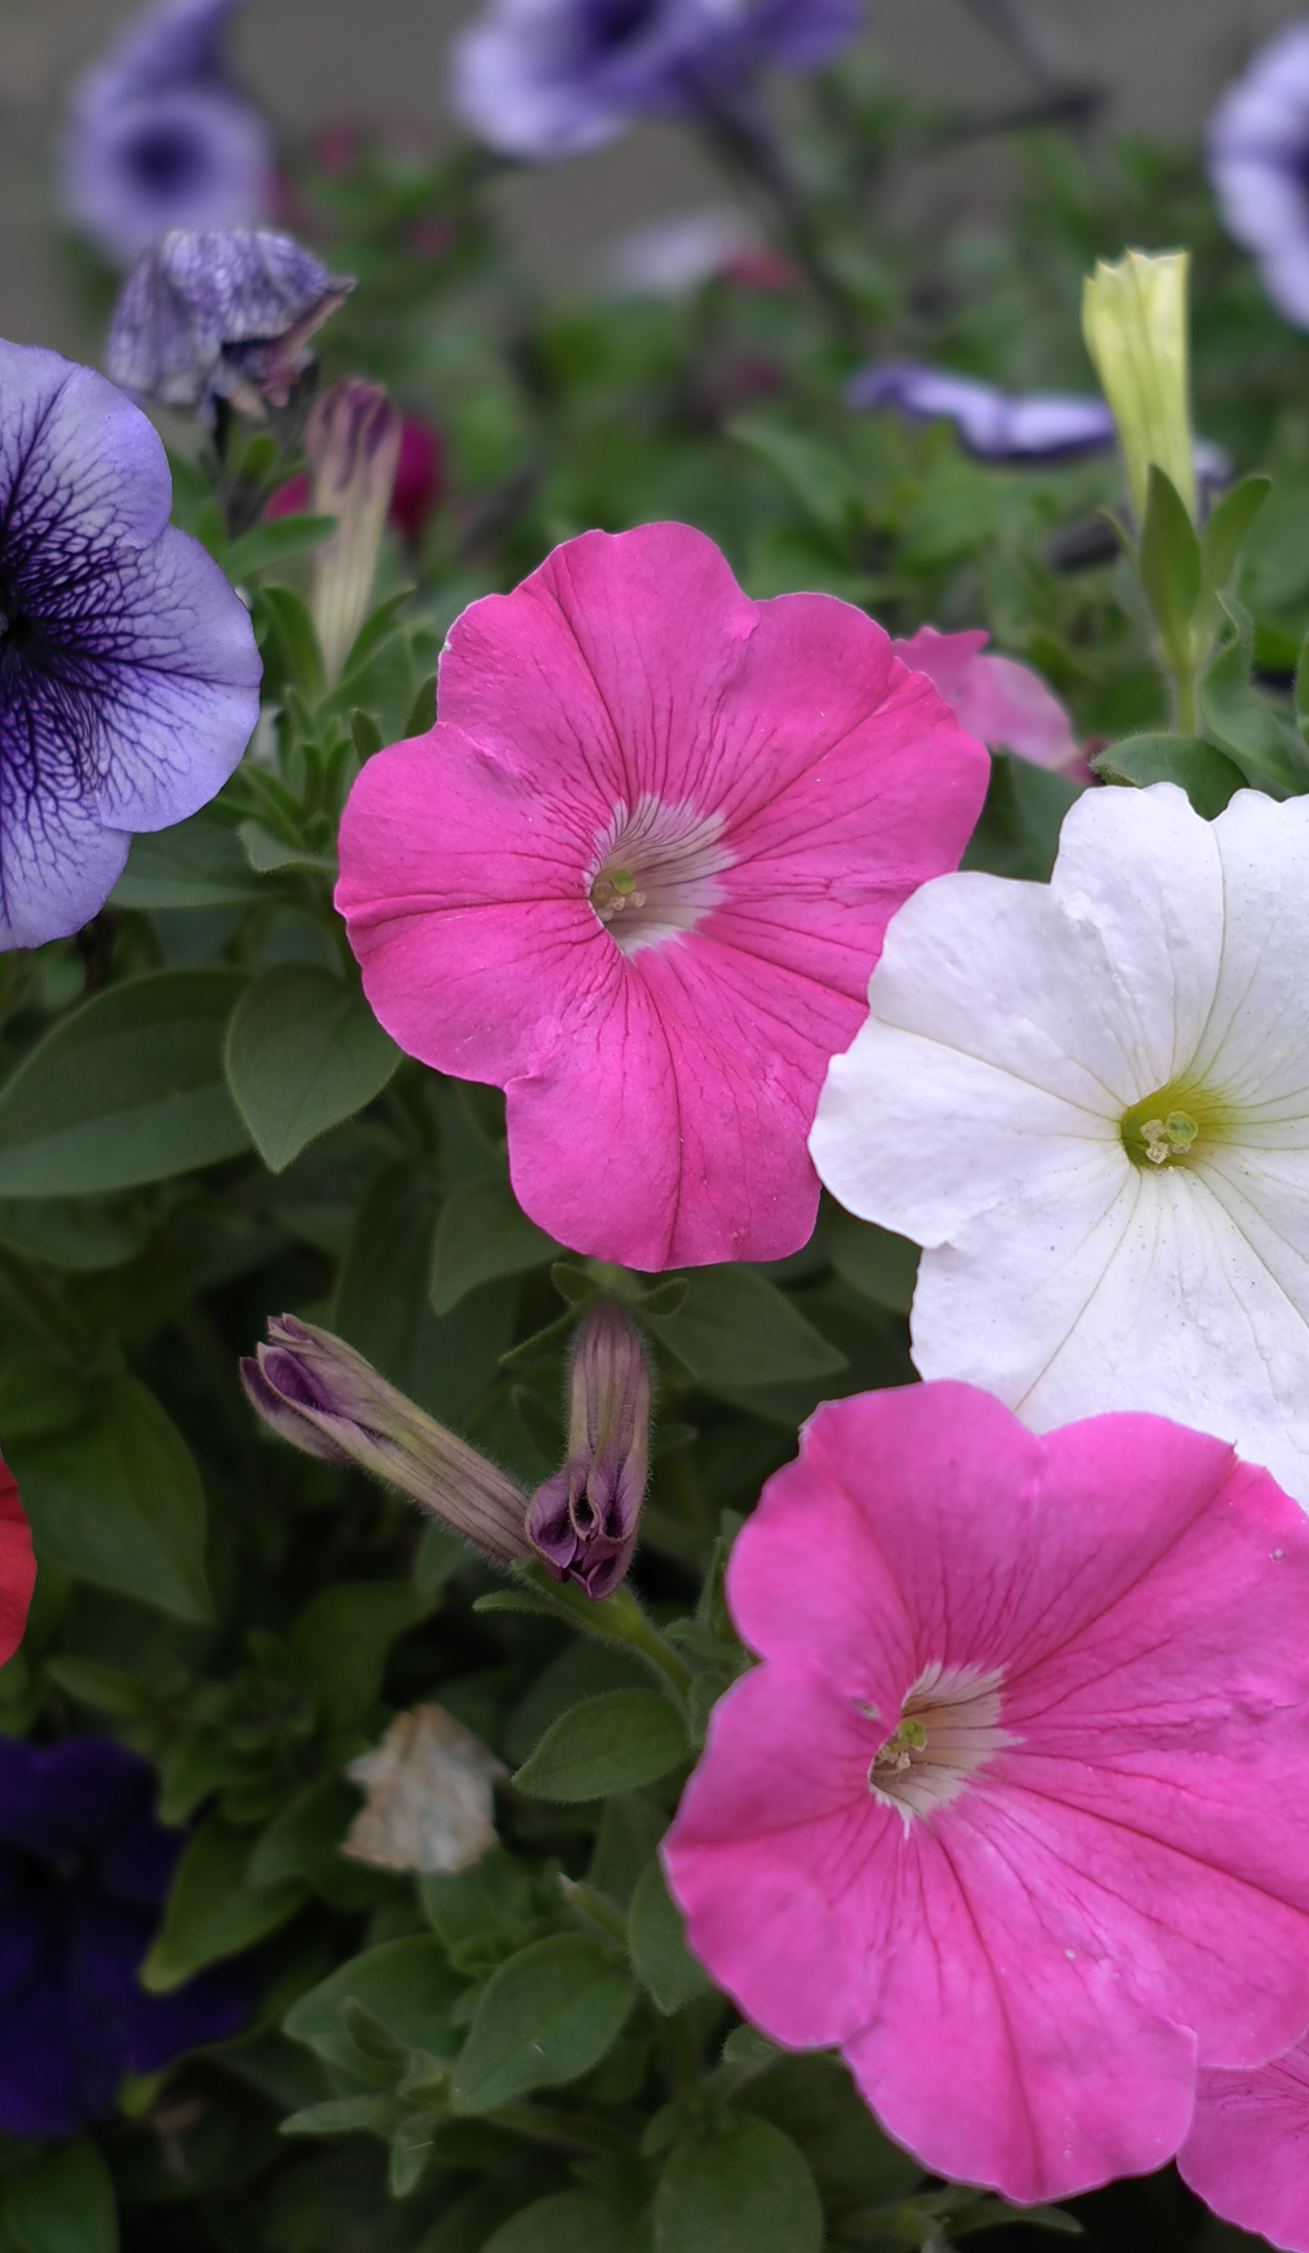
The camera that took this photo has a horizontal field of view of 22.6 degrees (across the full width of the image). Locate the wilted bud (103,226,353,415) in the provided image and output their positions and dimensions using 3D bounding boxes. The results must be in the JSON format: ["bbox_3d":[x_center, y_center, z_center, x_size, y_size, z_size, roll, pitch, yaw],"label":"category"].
[{"bbox_3d":[-0.060,-0.113,0.460,0.036,0.029,0.030,5,30,5],"label":"wilted bud"}]

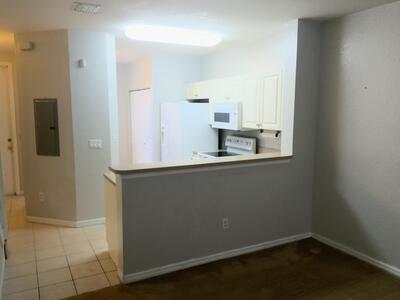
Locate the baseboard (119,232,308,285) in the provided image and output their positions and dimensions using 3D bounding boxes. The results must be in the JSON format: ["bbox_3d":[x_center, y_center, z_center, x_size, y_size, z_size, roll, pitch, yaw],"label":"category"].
[{"bbox_3d":[0.364,1.190,3.830,2.513,0.080,0.015,-4,9,-27],"label":"baseboard"}]

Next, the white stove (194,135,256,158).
[{"bbox_3d":[0.429,0.402,5.519,0.700,1.180,0.760,-4,9,-27],"label":"white stove"}]

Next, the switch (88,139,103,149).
[{"bbox_3d":[-1.472,-0.084,4.737,0.180,0.117,0.012,-4,9,-27],"label":"switch"}]

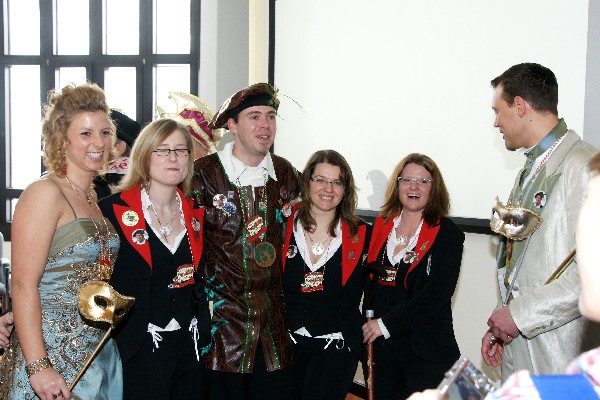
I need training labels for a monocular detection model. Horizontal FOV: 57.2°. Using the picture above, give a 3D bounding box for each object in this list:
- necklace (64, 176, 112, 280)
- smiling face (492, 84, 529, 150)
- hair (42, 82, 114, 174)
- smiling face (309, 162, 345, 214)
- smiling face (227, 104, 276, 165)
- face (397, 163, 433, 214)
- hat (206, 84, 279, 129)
[{"bbox_3d":[-0.616,0.083,1.610,0.130,0.300,0.130,3,4,33],"label":"necklace"},{"bbox_3d":[0.626,-0.243,1.620,0.125,0.190,0.140,-4,0,30],"label":"smiling face"},{"bbox_3d":[-0.668,-0.213,1.660,0.230,0.275,0.210,4,4,40],"label":"hair"},{"bbox_3d":[0.098,-0.043,2.040,0.130,0.180,0.120,6,3,3],"label":"smiling face"},{"bbox_3d":[-0.166,-0.221,1.880,0.150,0.200,0.140,-1,1,-36],"label":"smiling face"},{"bbox_3d":[0.437,-0.043,2.080,0.135,0.185,0.120,4,2,14],"label":"face"},{"bbox_3d":[-0.195,-0.328,1.930,0.240,0.125,0.250,-1,-14,-36],"label":"hat"}]

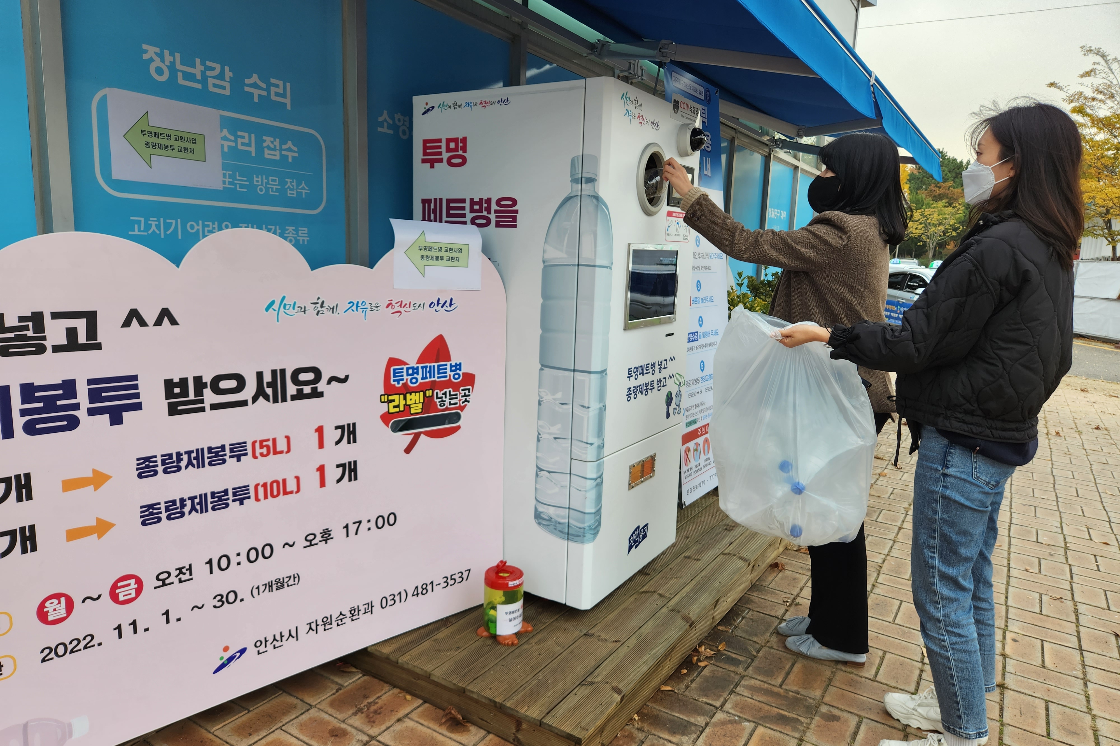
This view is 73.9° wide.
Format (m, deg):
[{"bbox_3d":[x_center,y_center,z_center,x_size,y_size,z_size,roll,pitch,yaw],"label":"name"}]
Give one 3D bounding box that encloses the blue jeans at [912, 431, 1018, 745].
[{"bbox_3d":[1.004,0.456,1.866,0.263,0.860,0.374,10,12,41],"label":"blue jeans"}]

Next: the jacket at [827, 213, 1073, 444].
[{"bbox_3d":[0.941,-0.126,1.810,0.506,0.526,0.526,10,12,39],"label":"jacket"}]

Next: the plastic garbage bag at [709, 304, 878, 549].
[{"bbox_3d":[0.616,0.157,2.005,0.435,0.638,0.405,8,11,31],"label":"plastic garbage bag"}]

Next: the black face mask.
[{"bbox_3d":[0.821,-0.548,2.292,0.118,0.130,0.135,7,11,28],"label":"black face mask"}]

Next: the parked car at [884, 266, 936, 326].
[{"bbox_3d":[7.950,-1.490,15.700,1.850,1.470,4.800,2,9,1],"label":"parked car"}]

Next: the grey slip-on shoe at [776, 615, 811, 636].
[{"bbox_3d":[0.847,0.859,2.470,0.250,0.080,0.090,10,12,39],"label":"grey slip-on shoe"}]

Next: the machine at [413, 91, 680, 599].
[{"bbox_3d":[-0.006,-0.129,2.796,0.776,1.658,0.753,8,11,31],"label":"machine"}]

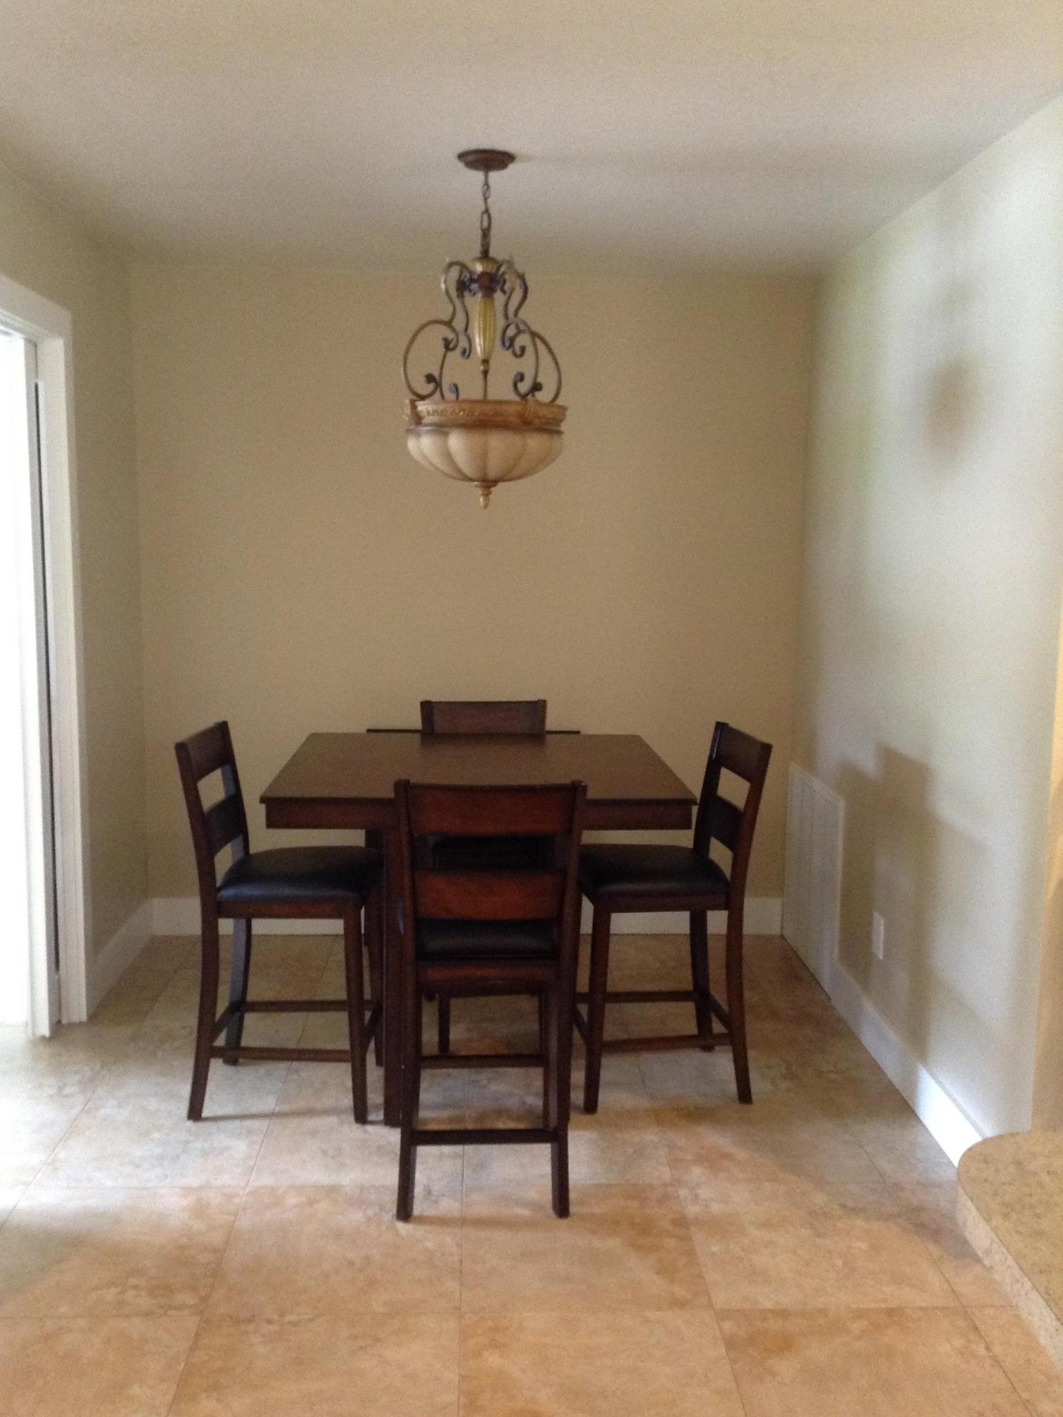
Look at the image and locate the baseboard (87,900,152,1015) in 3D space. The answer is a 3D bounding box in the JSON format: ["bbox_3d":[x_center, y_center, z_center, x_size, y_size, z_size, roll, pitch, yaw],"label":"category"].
[{"bbox_3d":[-1.395,0.839,4.644,0.016,0.152,0.860,0,8,-3],"label":"baseboard"}]

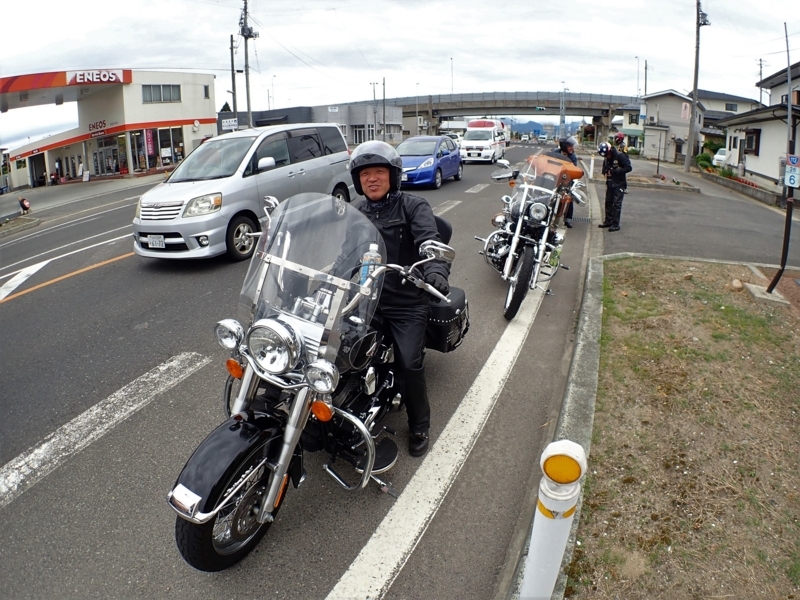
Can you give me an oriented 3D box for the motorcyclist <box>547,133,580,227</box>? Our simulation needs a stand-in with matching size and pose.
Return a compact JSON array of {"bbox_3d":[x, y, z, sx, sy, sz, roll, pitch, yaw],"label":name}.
[{"bbox_3d":[2.950,-2.100,10.300,0.580,1.630,0.500,-4,17,-8],"label":"motorcyclist"}]

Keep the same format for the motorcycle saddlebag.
[{"bbox_3d":[0.290,0.121,3.600,0.210,0.320,0.410,5,18,15],"label":"motorcycle saddlebag"}]

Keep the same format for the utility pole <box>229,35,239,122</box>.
[{"bbox_3d":[-12.242,-15.145,43.000,0.500,8.800,0.400,0,17,0],"label":"utility pole"}]

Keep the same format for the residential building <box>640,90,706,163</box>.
[{"bbox_3d":[25.041,-15.823,53.000,5.200,6.200,8.000,8,19,26],"label":"residential building"}]

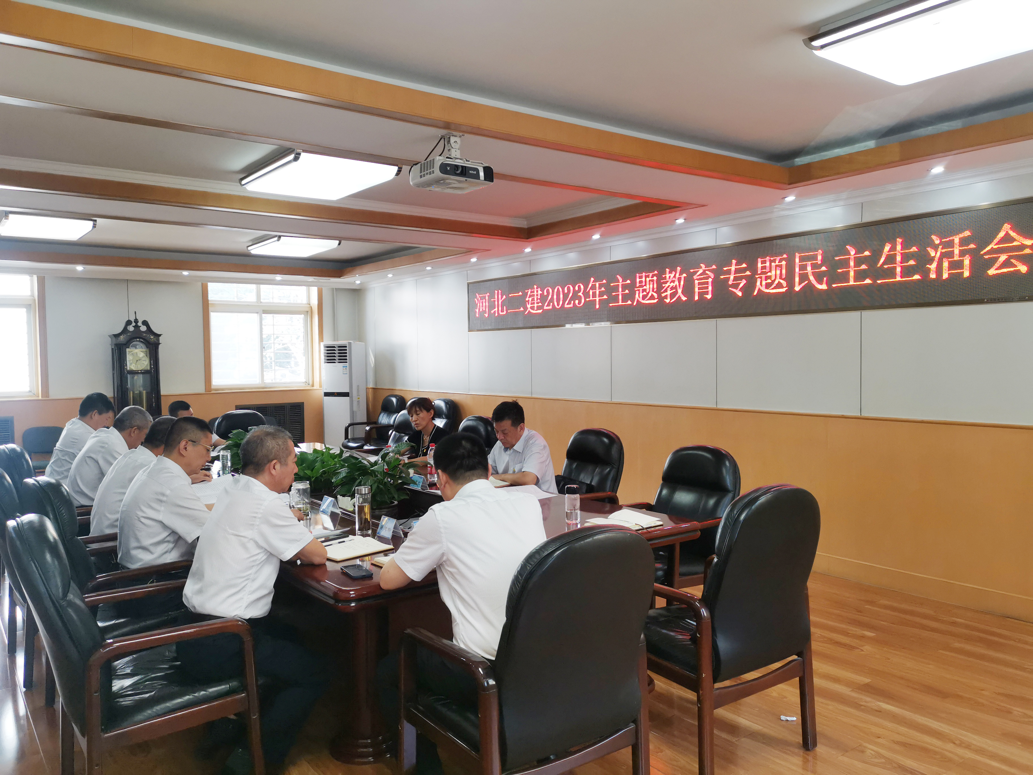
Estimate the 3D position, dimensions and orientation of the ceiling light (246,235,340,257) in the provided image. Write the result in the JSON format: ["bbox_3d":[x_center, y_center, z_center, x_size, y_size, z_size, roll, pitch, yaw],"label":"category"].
[{"bbox_3d":[-2.449,-1.562,8.833,0.730,0.100,1.050,-2,3,-36],"label":"ceiling light"}]

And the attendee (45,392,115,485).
[{"bbox_3d":[-3.067,0.700,5.966,0.750,1.320,0.520,-2,3,-36],"label":"attendee"}]

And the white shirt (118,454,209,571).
[{"bbox_3d":[-1.610,0.567,3.689,0.420,0.510,0.480,-3,3,-45],"label":"white shirt"}]

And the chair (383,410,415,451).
[{"bbox_3d":[-1.234,0.767,7.371,0.680,1.070,0.640,-2,3,-36],"label":"chair"}]

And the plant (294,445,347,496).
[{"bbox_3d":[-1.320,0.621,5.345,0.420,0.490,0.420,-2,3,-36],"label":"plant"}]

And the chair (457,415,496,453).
[{"bbox_3d":[-0.541,0.783,6.408,0.700,1.080,0.630,-2,3,-36],"label":"chair"}]

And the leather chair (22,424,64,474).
[{"bbox_3d":[-5.046,0.853,8.701,0.490,0.840,0.580,-2,3,-36],"label":"leather chair"}]

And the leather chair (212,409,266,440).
[{"bbox_3d":[-2.519,0.758,7.618,0.620,1.070,0.700,-2,3,-36],"label":"leather chair"}]

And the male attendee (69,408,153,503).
[{"bbox_3d":[-2.494,0.749,5.210,0.750,1.270,0.520,-2,3,-36],"label":"male attendee"}]

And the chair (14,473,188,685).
[{"bbox_3d":[-1.777,0.899,3.592,0.700,1.080,0.630,-2,3,-36],"label":"chair"}]

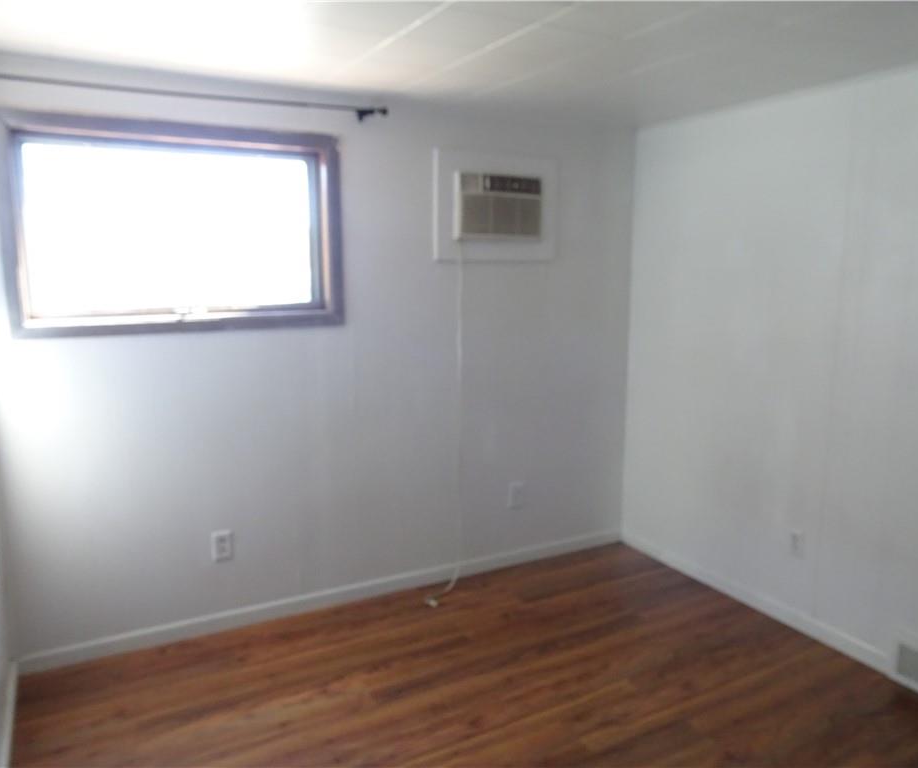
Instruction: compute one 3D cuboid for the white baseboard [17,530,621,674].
[{"bbox_3d":[-0.356,0.909,3.176,2.767,0.082,0.016,-5,10,-27],"label":"white baseboard"}]

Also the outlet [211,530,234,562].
[{"bbox_3d":[-0.938,0.644,2.815,0.073,0.118,0.012,-5,10,-27],"label":"outlet"}]

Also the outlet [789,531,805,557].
[{"bbox_3d":[1.355,0.645,2.843,0.012,0.118,0.073,-5,10,-27],"label":"outlet"}]

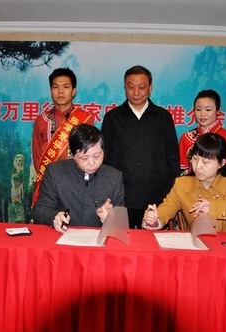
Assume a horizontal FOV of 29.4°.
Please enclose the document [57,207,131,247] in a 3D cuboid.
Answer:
[{"bbox_3d":[-0.080,0.282,2.033,0.335,0.125,0.320,2,3,2],"label":"document"}]

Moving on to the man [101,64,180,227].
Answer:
[{"bbox_3d":[0.176,0.210,2.830,0.510,1.720,0.300,2,3,4],"label":"man"}]

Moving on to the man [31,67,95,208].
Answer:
[{"bbox_3d":[-0.328,0.201,2.891,0.450,1.700,0.280,2,3,-1],"label":"man"}]

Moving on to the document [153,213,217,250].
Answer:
[{"bbox_3d":[0.345,0.309,2.006,0.275,0.100,0.320,2,3,2],"label":"document"}]

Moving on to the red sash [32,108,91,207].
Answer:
[{"bbox_3d":[-0.338,-0.032,2.849,0.410,0.690,0.220,2,3,-1],"label":"red sash"}]

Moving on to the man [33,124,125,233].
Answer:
[{"bbox_3d":[-0.193,0.439,2.357,0.530,1.290,0.680,2,3,-1],"label":"man"}]

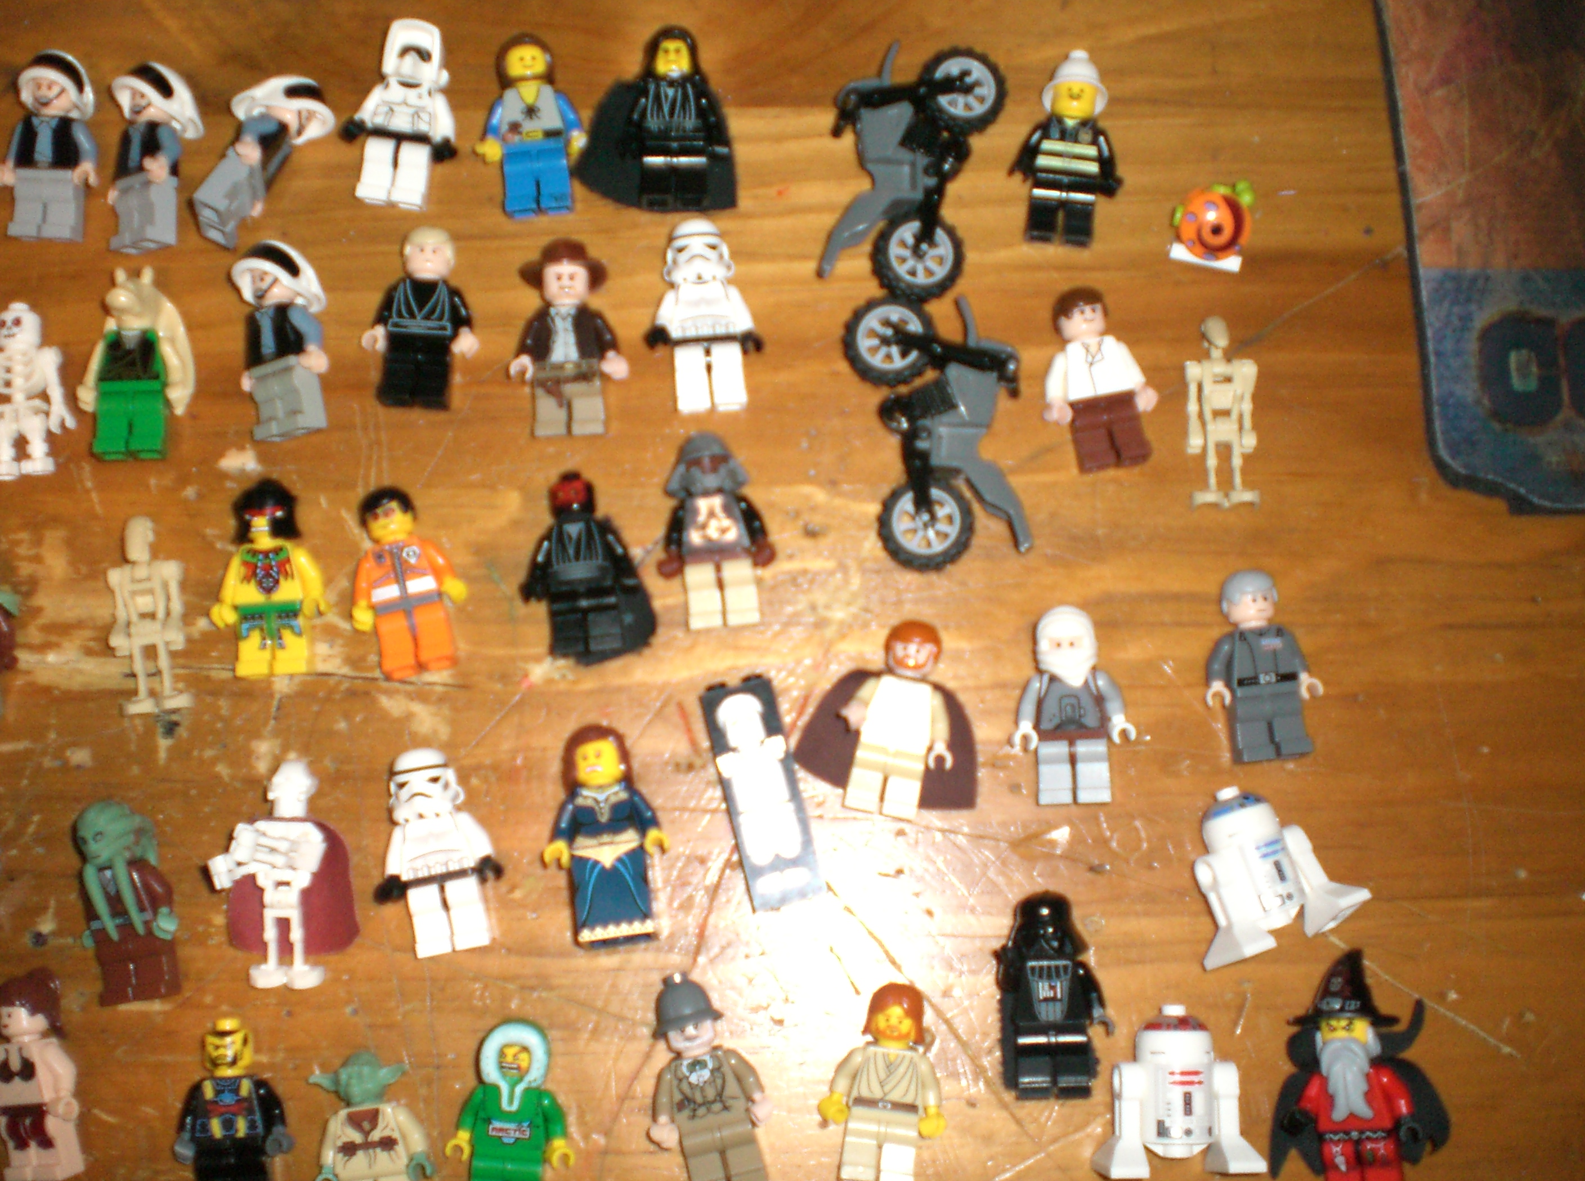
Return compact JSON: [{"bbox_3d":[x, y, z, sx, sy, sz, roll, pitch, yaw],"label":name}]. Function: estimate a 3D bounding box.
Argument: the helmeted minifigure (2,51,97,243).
[{"bbox_3d":[-0.169,-0.100,0.396,0.022,0.018,0.042,-2,90,3],"label":"helmeted minifigure"}]

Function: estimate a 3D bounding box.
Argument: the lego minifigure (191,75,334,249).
[{"bbox_3d":[-0.121,-0.098,0.394,0.020,0.022,0.040,37,75,2],"label":"lego minifigure"}]

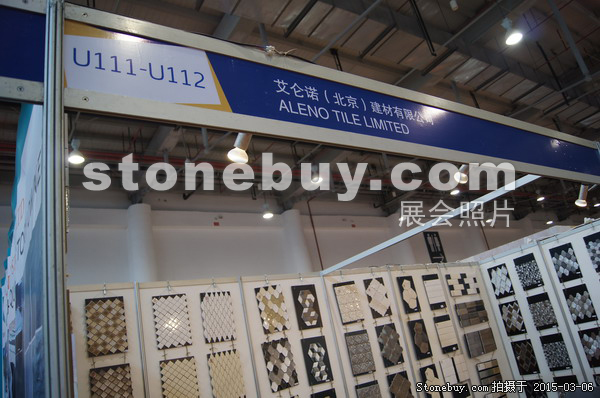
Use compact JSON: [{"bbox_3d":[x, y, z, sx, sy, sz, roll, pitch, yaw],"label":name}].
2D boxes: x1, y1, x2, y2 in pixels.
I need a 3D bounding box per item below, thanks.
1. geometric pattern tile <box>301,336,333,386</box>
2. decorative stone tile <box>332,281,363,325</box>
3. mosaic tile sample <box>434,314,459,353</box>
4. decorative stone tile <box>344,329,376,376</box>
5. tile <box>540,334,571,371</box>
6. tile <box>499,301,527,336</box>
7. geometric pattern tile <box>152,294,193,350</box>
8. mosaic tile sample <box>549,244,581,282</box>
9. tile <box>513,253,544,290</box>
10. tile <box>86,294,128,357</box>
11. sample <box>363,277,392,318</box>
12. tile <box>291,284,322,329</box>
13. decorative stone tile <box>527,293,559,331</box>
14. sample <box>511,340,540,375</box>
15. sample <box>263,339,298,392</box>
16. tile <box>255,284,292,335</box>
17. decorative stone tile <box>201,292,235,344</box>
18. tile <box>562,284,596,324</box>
[{"bbox_3d":[0.174,1.617,4.504,0.297,0.440,0.022,3,-25,-35],"label":"geometric pattern tile"},{"bbox_3d":[0.538,1.157,5.038,0.307,0.440,0.020,0,-21,-37],"label":"decorative stone tile"},{"bbox_3d":[1.843,1.706,5.671,0.302,0.438,0.022,3,-25,-35],"label":"mosaic tile sample"},{"bbox_3d":[0.648,1.653,4.830,0.308,0.439,0.022,3,-25,-35],"label":"decorative stone tile"},{"bbox_3d":[3.256,1.949,5.704,0.022,0.435,0.291,3,-25,-35],"label":"tile"},{"bbox_3d":[2.936,1.649,6.185,0.022,0.436,0.288,3,-25,-35],"label":"tile"},{"bbox_3d":[-1.105,1.062,3.899,0.300,0.449,0.020,3,-23,-36],"label":"geometric pattern tile"},{"bbox_3d":[3.371,0.809,5.695,0.020,0.436,0.292,3,-23,-34],"label":"mosaic tile sample"},{"bbox_3d":[3.099,0.985,6.087,0.020,0.437,0.297,3,-23,-34],"label":"tile"},{"bbox_3d":[-1.543,1.018,3.593,0.292,0.449,0.020,3,-23,-36],"label":"tile"},{"bbox_3d":[0.927,1.183,5.359,0.310,0.453,0.020,3,-23,-36],"label":"sample"},{"bbox_3d":[0.077,1.142,4.743,0.302,0.453,0.020,3,-23,-36],"label":"tile"},{"bbox_3d":[3.193,1.475,5.914,0.020,0.433,0.296,3,-23,-34],"label":"decorative stone tile"},{"bbox_3d":[3.139,2.204,6.243,0.020,0.440,0.290,2,-23,-34],"label":"sample"},{"bbox_3d":[-0.195,1.578,4.290,0.301,0.435,0.020,-2,-20,-37],"label":"sample"},{"bbox_3d":[-0.273,1.093,4.450,0.295,0.448,0.022,3,-25,-35],"label":"tile"},{"bbox_3d":[-0.756,1.090,4.146,0.302,0.450,0.020,3,-23,-36],"label":"decorative stone tile"},{"bbox_3d":[3.456,1.293,5.537,0.020,0.433,0.292,3,-23,-34],"label":"tile"}]

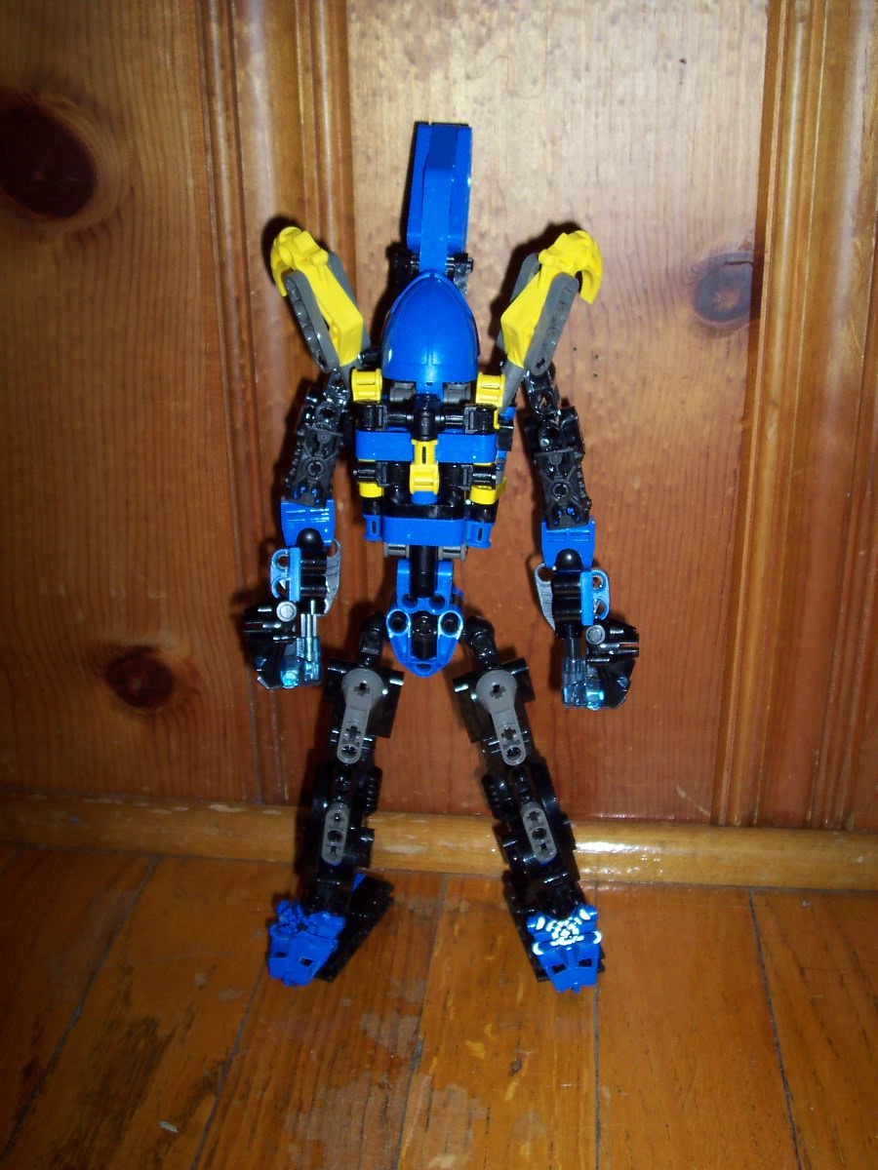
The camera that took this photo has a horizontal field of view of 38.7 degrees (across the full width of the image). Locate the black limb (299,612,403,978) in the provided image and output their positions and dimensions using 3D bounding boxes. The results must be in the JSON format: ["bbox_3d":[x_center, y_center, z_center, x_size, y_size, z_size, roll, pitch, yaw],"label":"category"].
[{"bbox_3d":[-0.031,0.068,0.433,0.033,0.119,0.055,14,23,11],"label":"black limb"}]

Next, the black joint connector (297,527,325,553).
[{"bbox_3d":[-0.043,-0.015,0.418,0.009,0.008,0.009,1,22,6],"label":"black joint connector"}]

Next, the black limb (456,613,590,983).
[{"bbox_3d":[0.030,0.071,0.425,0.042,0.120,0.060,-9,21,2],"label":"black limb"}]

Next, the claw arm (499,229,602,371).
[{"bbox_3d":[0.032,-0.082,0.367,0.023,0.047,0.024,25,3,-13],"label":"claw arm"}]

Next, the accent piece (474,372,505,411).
[{"bbox_3d":[0.014,-0.054,0.349,0.009,0.010,0.010,1,22,6],"label":"accent piece"}]

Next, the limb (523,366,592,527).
[{"bbox_3d":[0.038,-0.043,0.397,0.018,0.054,0.018,-10,20,11],"label":"limb"}]

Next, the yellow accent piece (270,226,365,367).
[{"bbox_3d":[-0.035,-0.083,0.362,0.013,0.042,0.021,-26,13,-27],"label":"yellow accent piece"}]

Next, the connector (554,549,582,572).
[{"bbox_3d":[0.042,-0.008,0.411,0.009,0.008,0.009,1,22,6],"label":"connector"}]

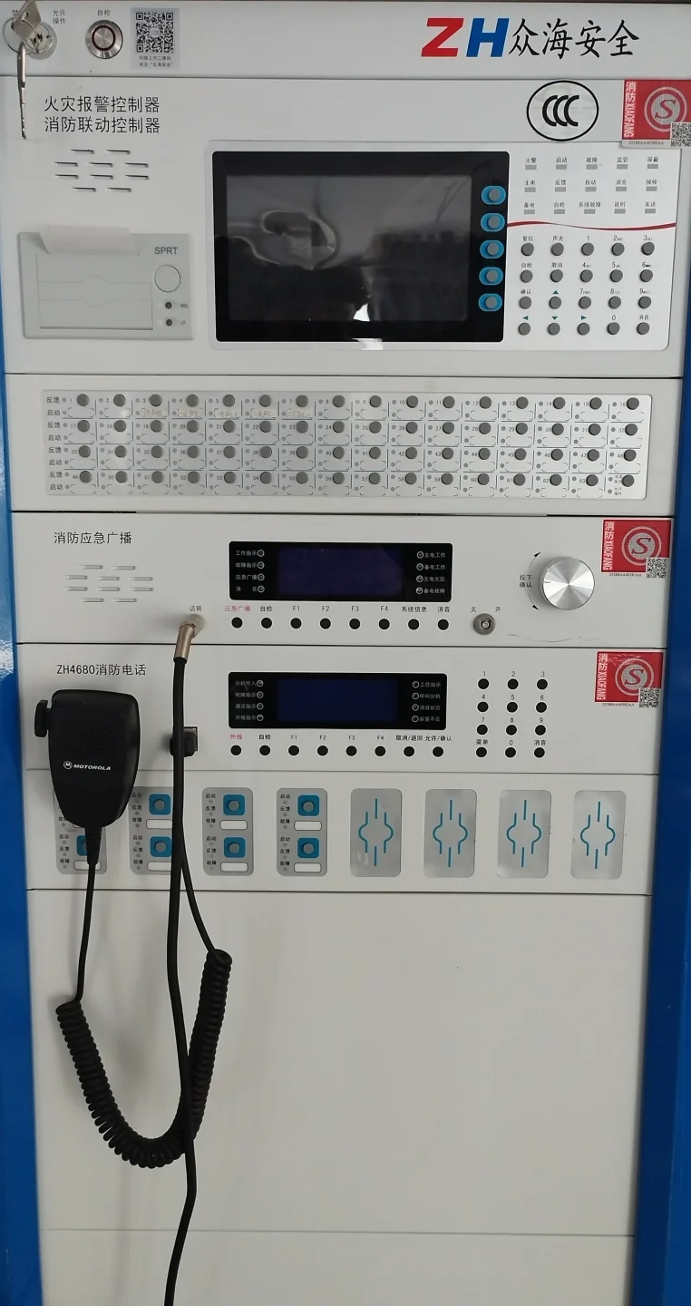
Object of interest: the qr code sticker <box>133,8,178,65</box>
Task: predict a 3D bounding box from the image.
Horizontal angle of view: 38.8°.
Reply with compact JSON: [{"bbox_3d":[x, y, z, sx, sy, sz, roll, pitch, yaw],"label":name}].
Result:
[{"bbox_3d":[-0.117,-0.380,0.607,0.029,0.034,0.002,0,9,0],"label":"qr code sticker"}]

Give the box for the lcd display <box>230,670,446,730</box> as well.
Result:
[{"bbox_3d":[-0.005,0.033,0.677,0.150,0.040,0.010,0,9,0],"label":"lcd display"}]

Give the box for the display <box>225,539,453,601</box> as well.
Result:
[{"bbox_3d":[-0.003,-0.055,0.663,0.150,0.040,0.010,0,9,0],"label":"display"}]

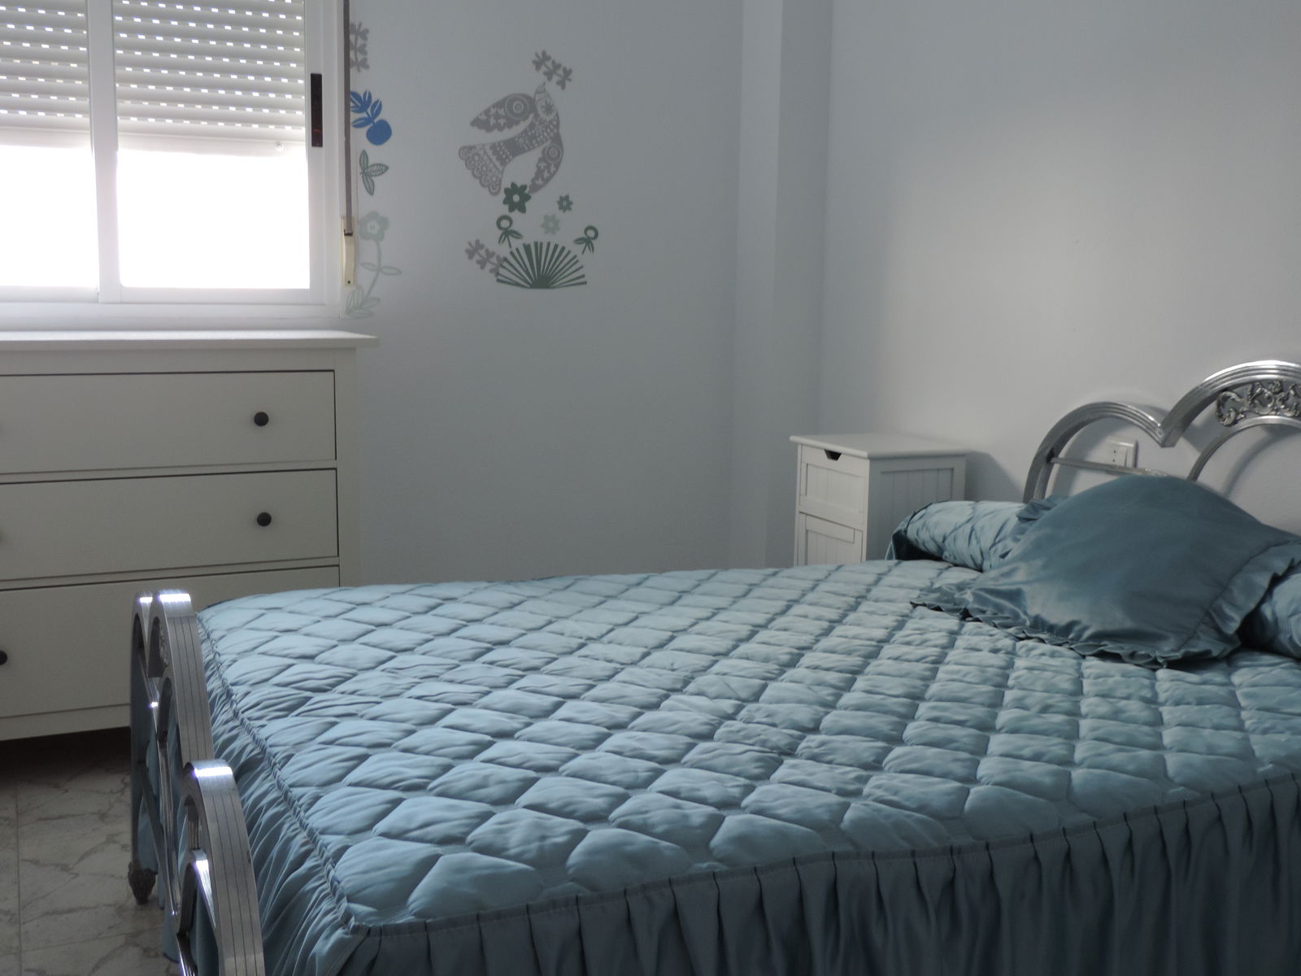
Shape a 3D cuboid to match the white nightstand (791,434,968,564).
[{"bbox_3d":[0.557,0.230,3.307,0.305,0.690,0.319,-4,11,-27],"label":"white nightstand"}]

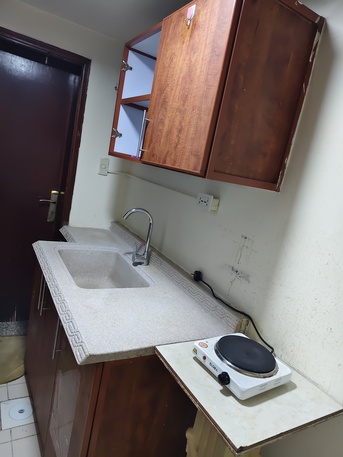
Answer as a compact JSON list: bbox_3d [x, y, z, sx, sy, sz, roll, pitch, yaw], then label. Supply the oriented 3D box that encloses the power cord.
[{"bbox_3d":[0.237,0.330,1.350,0.083,0.080,0.619,5,13,-31],"label":"power cord"}]

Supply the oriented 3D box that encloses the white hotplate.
[{"bbox_3d":[0.212,0.421,0.994,0.238,0.074,0.225,4,13,-33],"label":"white hotplate"}]

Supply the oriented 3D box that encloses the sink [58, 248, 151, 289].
[{"bbox_3d":[-0.386,0.282,1.709,0.363,0.167,0.535,5,13,-31],"label":"sink"}]

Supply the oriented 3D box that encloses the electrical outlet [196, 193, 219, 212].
[{"bbox_3d":[0.182,-0.122,1.550,0.033,0.074,0.161,5,13,-31],"label":"electrical outlet"}]

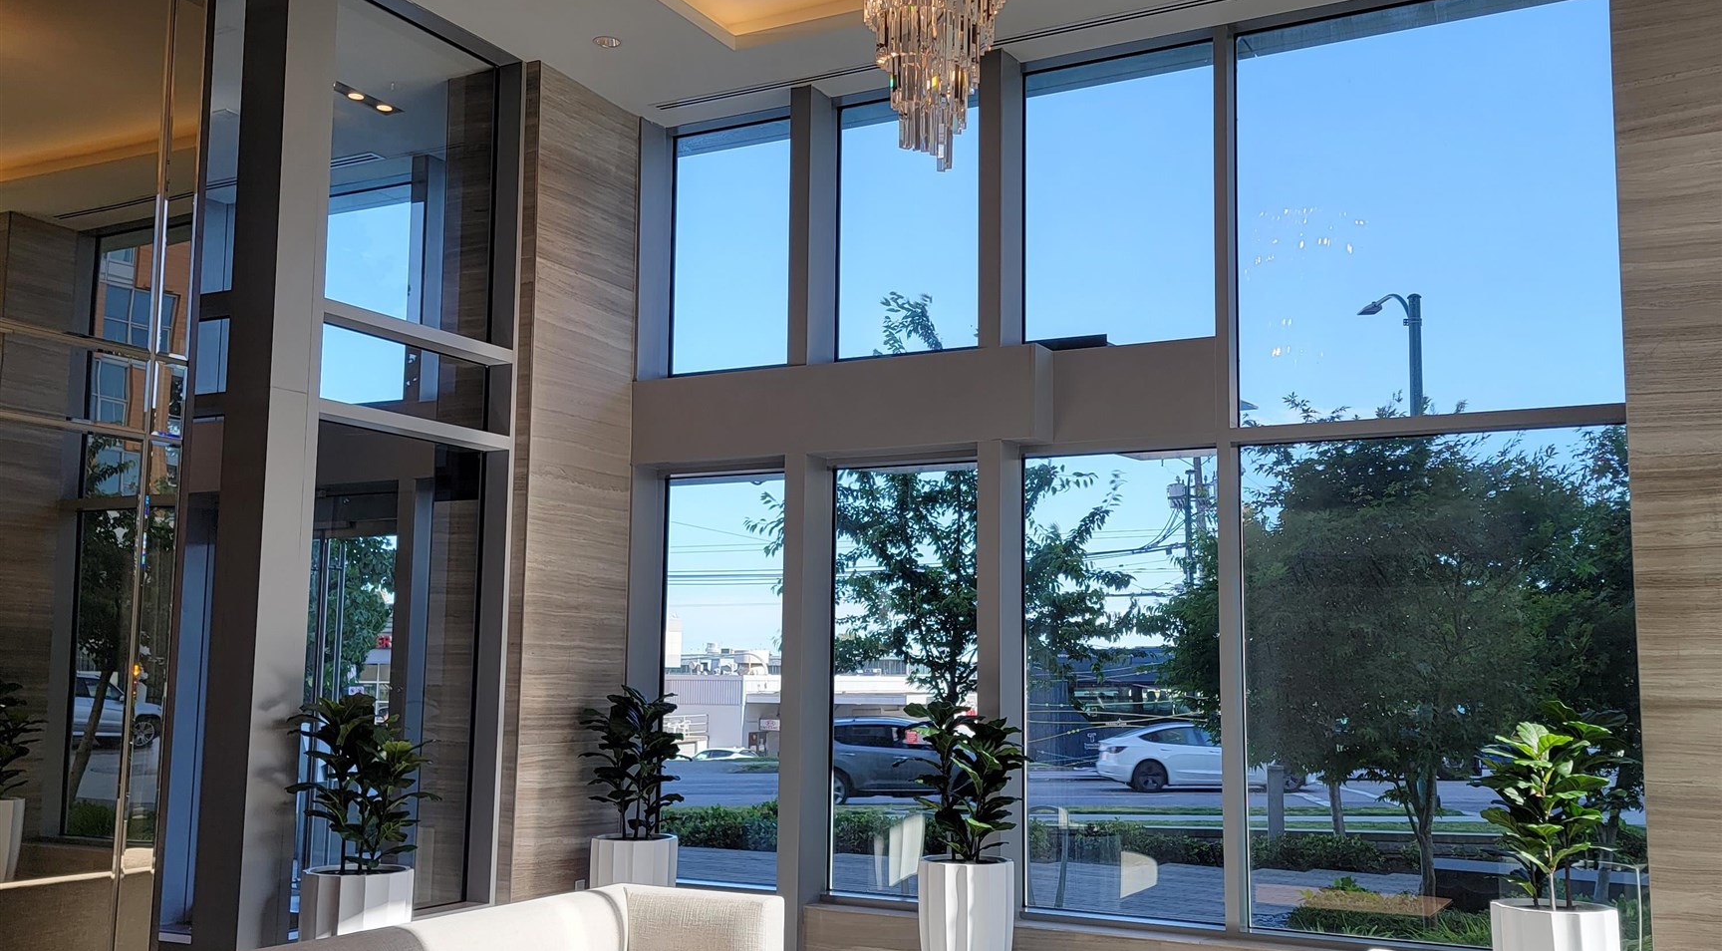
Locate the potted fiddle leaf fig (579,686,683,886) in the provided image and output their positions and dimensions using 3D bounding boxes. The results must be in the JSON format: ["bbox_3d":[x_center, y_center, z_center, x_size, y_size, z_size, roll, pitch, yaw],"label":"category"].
[{"bbox_3d":[-1.178,1.855,8.112,0.500,1.530,0.500,-3,-9,28],"label":"potted fiddle leaf fig"}]

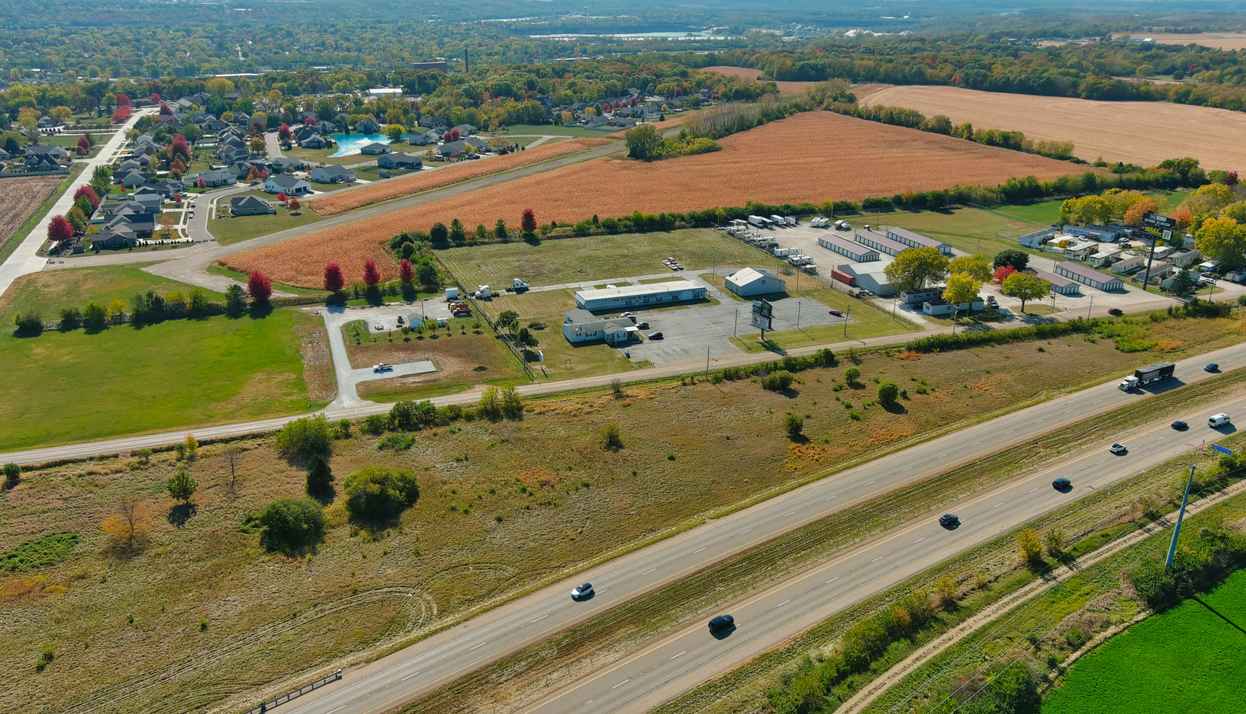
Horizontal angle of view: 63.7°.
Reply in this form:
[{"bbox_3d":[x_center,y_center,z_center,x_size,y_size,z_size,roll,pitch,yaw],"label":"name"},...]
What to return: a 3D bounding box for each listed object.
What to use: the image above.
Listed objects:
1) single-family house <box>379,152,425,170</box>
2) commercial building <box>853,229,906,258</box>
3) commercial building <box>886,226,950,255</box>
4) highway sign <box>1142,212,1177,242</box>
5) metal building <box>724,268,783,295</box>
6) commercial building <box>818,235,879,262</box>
[{"bbox_3d":[-131.000,-115.290,591.300,22.500,6.200,15.500,12,23,29],"label":"single-family house"},{"bbox_3d":[108.990,-46.590,414.350,9.500,4.500,30.800,-7,21,-19],"label":"commercial building"},{"bbox_3d":[124.241,-48.858,420.581,8.325,4.100,30.890,-8,22,-22],"label":"commercial building"},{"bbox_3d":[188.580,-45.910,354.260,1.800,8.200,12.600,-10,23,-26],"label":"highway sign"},{"bbox_3d":[47.031,-27.046,355.719,17.687,6.613,12.517,-7,22,-19],"label":"metal building"},{"bbox_3d":[91.920,-44.636,408.316,9.014,4.015,31.233,-7,22,-19],"label":"commercial building"}]

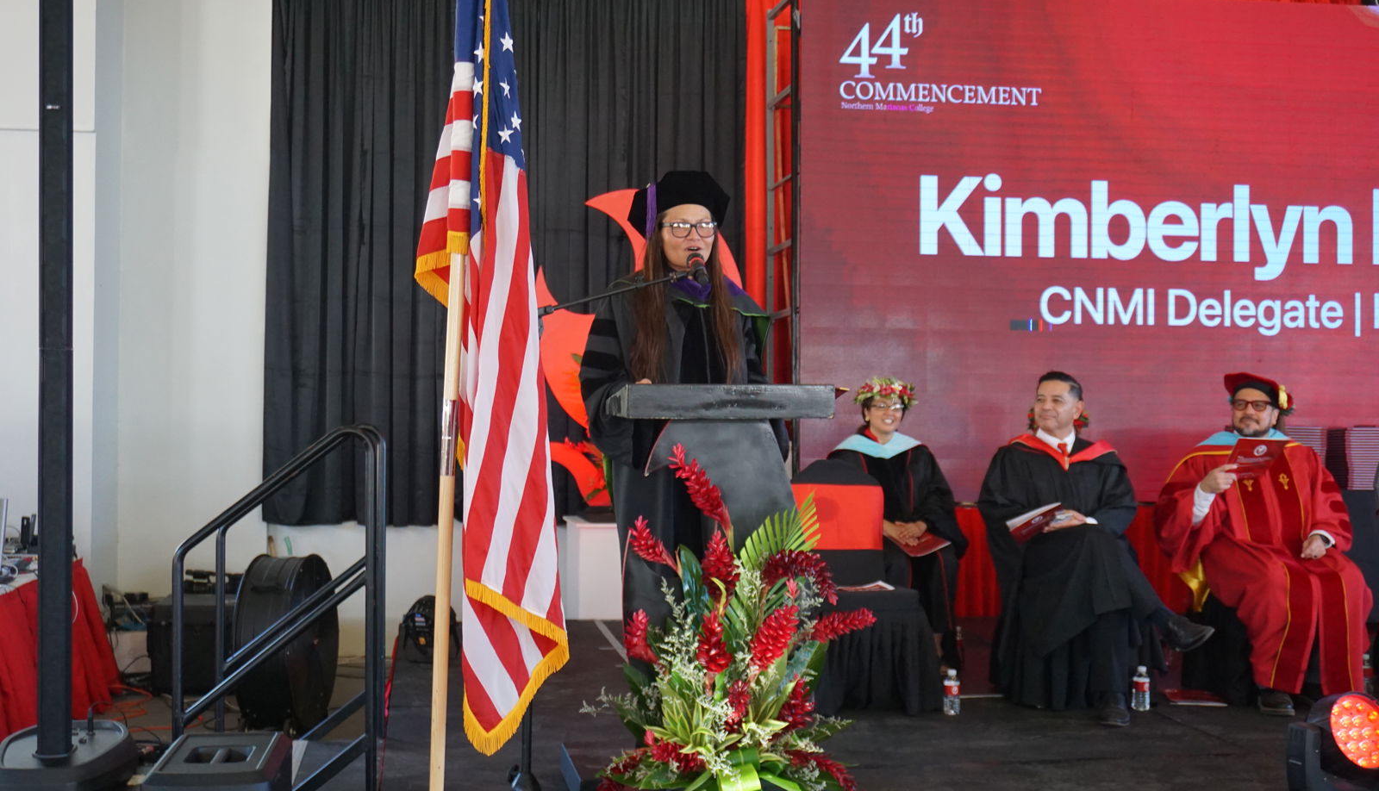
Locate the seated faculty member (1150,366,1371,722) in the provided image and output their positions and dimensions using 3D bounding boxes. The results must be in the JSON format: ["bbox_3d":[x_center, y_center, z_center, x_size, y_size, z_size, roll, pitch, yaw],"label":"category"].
[{"bbox_3d":[2.145,0.534,6.140,0.710,1.280,0.700,0,-1,-2],"label":"seated faculty member"}]

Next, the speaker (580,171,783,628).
[{"bbox_3d":[-0.012,0.205,4.600,0.600,1.700,0.480,1,-1,-11],"label":"speaker"}]

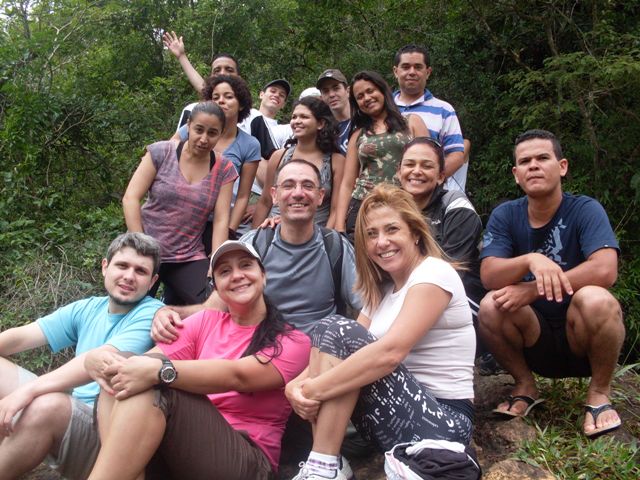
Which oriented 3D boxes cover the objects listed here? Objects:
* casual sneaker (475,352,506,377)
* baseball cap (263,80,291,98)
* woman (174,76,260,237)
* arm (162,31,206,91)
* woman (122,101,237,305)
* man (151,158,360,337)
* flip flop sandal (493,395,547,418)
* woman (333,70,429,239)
[{"bbox_3d":[0.666,0.475,2.680,0.105,0.110,0.270,-1,-3,25],"label":"casual sneaker"},{"bbox_3d":[-0.251,-0.881,4.100,0.165,0.125,0.250,16,9,-10],"label":"baseball cap"},{"bbox_3d":[-0.485,-0.090,3.400,0.440,1.380,0.470,0,-3,3],"label":"woman"},{"bbox_3d":[-0.764,-1.012,4.050,0.140,0.450,0.130,-35,3,-6],"label":"arm"},{"bbox_3d":[-0.575,0.135,2.930,0.480,1.380,0.520,0,-3,-9],"label":"woman"},{"bbox_3d":[-0.140,0.190,2.380,0.660,0.980,0.750,0,-3,2],"label":"man"},{"bbox_3d":[0.662,0.552,2.330,0.105,0.055,0.270,-2,-4,30],"label":"flip flop sandal"},{"bbox_3d":[0.285,-0.100,3.370,0.460,1.440,0.450,0,-3,5],"label":"woman"}]

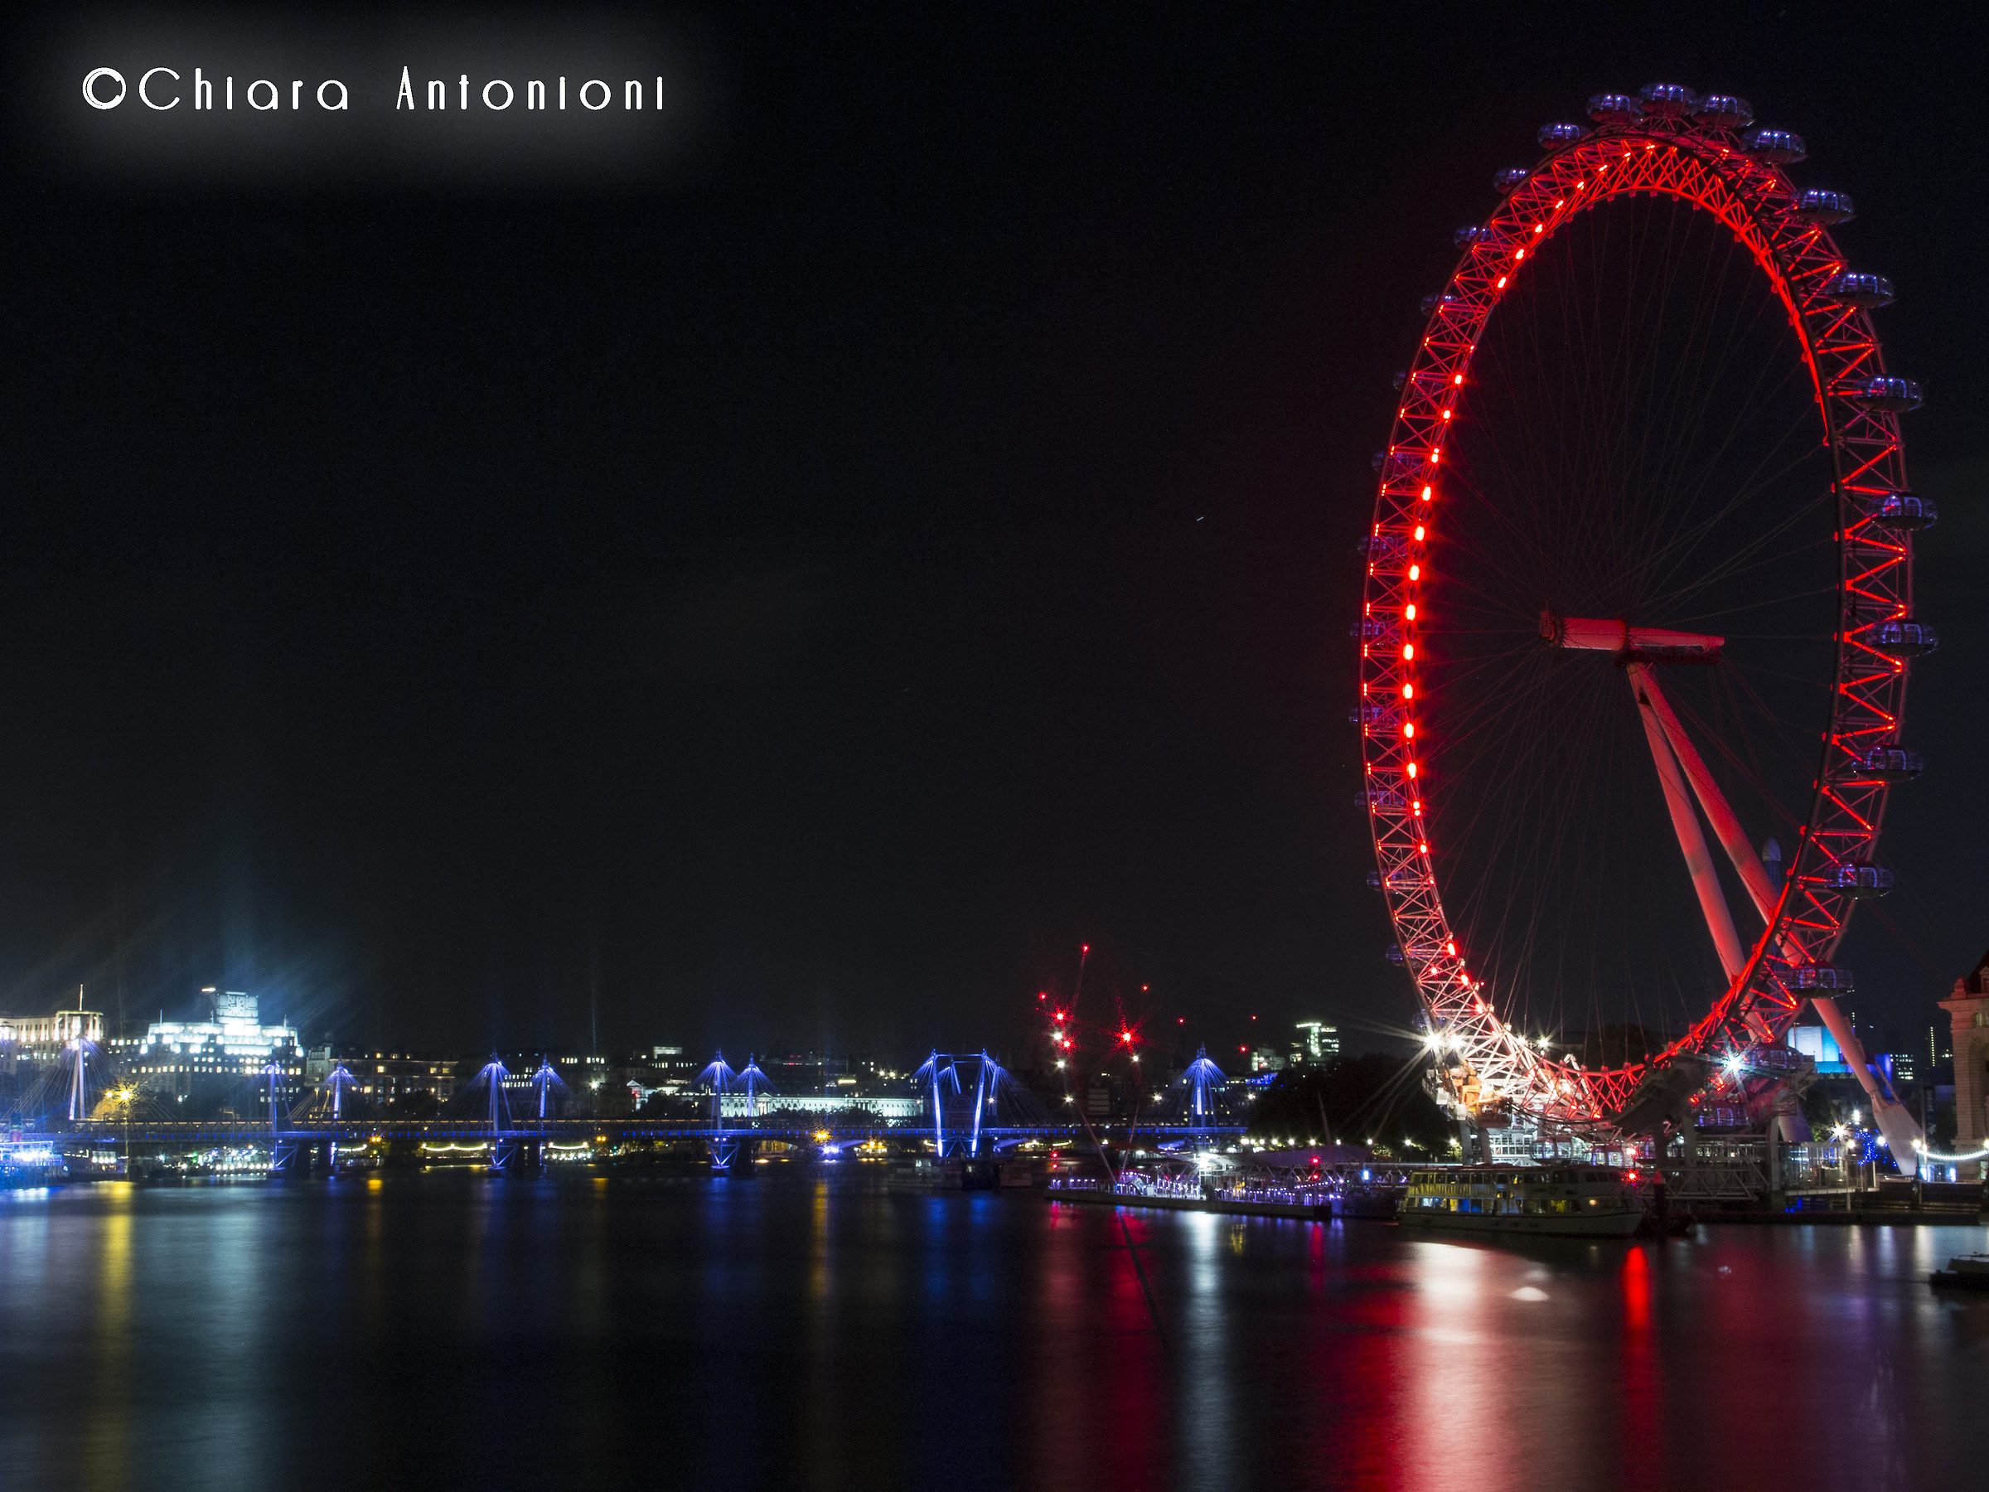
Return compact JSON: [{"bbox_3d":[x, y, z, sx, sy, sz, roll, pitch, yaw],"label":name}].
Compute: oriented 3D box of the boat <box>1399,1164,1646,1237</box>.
[{"bbox_3d":[52.220,44.520,248.910,7.500,7.000,37.000,3,-9,-19],"label":"boat"}]

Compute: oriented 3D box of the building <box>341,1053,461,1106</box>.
[{"bbox_3d":[-236.980,139.770,994.850,48.000,38.000,22.000,7,-12,-39],"label":"building"}]

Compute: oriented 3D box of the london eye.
[{"bbox_3d":[87.600,-12.650,316.660,42.000,134.000,133.000,2,-9,-16],"label":"london eye"}]

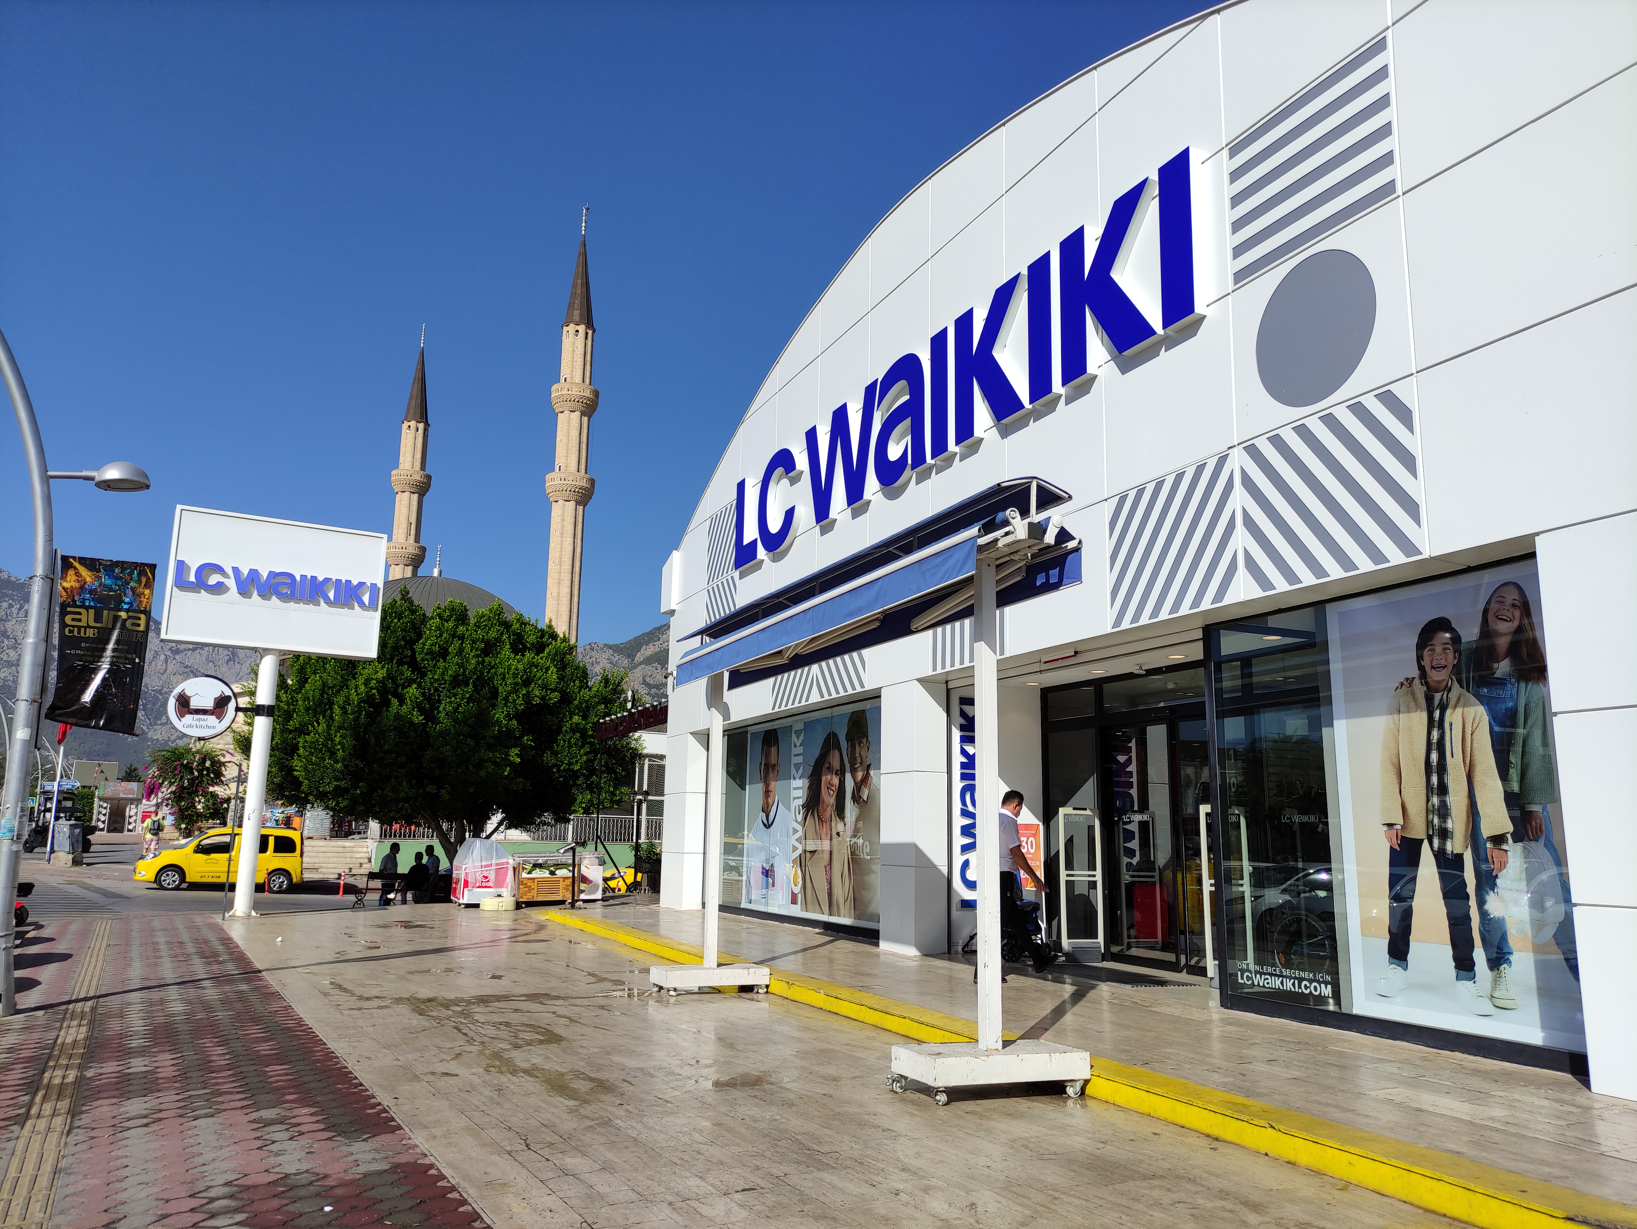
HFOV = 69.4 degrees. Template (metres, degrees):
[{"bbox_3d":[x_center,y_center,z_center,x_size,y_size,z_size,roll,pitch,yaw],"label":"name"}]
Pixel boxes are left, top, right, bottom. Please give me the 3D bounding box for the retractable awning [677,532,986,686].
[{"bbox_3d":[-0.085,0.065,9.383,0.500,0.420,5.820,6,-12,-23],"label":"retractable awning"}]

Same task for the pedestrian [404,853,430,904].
[{"bbox_3d":[-9.567,6.274,28.016,0.550,1.270,0.720,7,-12,-27],"label":"pedestrian"}]

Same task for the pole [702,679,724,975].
[{"bbox_3d":[-0.979,1.869,11.326,0.100,2.910,0.100,4,-11,-18],"label":"pole"}]

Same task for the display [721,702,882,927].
[{"bbox_3d":[-0.182,2.978,17.491,0.050,2.880,5.650,6,-12,-23],"label":"display"}]

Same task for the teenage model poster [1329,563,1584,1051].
[{"bbox_3d":[4.195,1.228,7.840,0.050,2.950,1.830,6,-12,-23],"label":"teenage model poster"}]

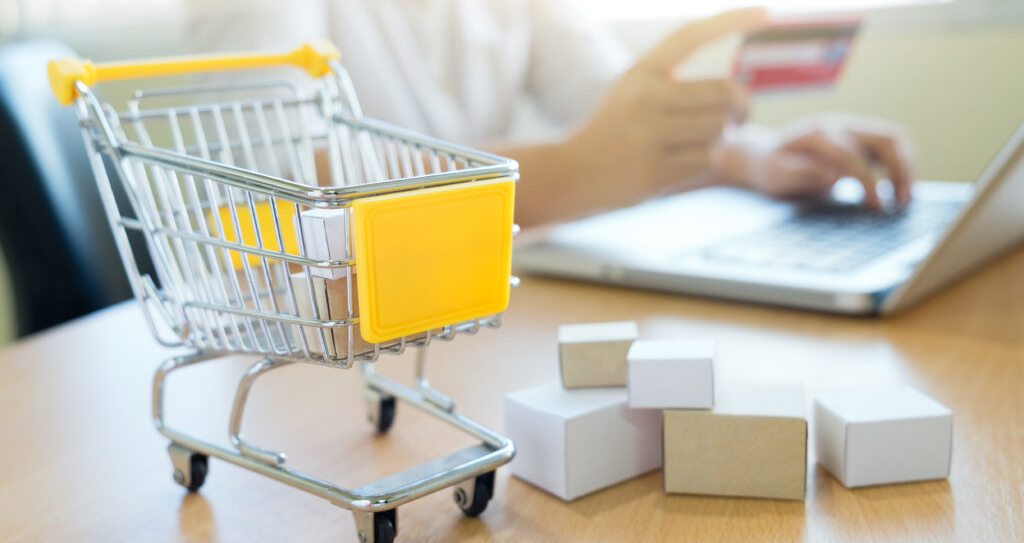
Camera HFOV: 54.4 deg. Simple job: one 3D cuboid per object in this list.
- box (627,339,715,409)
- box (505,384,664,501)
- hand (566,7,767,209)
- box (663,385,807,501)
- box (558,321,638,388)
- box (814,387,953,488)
[{"bbox_3d":[0.045,0.028,0.276,0.022,0.014,0.018,-1,12,13],"label":"box"},{"bbox_3d":[0.022,0.046,0.286,0.036,0.023,0.027,-11,14,-34],"label":"box"},{"bbox_3d":[0.095,-0.100,0.610,0.120,0.112,0.075,3,13,28],"label":"hand"},{"bbox_3d":[0.062,0.046,0.275,0.036,0.023,0.027,0,12,16],"label":"box"},{"bbox_3d":[0.026,0.025,0.298,0.023,0.014,0.019,-3,11,4],"label":"box"},{"bbox_3d":[0.102,0.046,0.275,0.028,0.018,0.020,-5,11,-6],"label":"box"}]

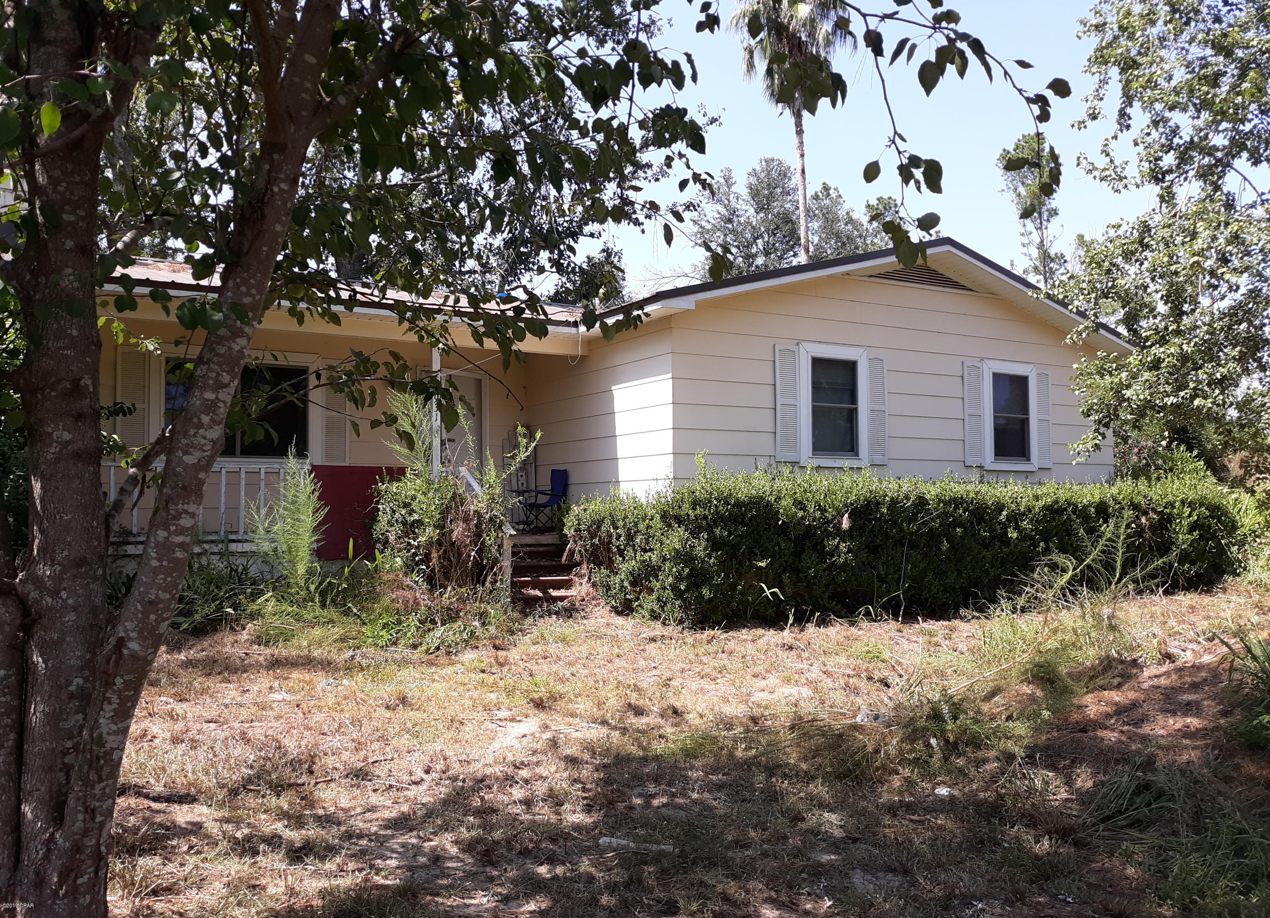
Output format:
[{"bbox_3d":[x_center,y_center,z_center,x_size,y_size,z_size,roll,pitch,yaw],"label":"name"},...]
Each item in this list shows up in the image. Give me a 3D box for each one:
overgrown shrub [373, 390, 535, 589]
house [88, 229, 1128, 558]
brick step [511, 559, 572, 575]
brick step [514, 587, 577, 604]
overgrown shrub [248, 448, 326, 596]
[{"bbox_3d":[-1.951,0.333,10.948,1.650,2.080,1.400,0,-3,-10],"label":"overgrown shrub"},{"bbox_3d":[-1.080,-0.555,15.950,14.100,4.150,10.500,1,-3,-31],"label":"house"},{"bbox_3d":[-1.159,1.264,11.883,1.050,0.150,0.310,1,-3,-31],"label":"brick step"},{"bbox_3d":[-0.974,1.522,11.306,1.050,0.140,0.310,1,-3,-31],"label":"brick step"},{"bbox_3d":[-3.474,0.629,10.262,0.760,1.470,0.720,1,-3,-19],"label":"overgrown shrub"}]

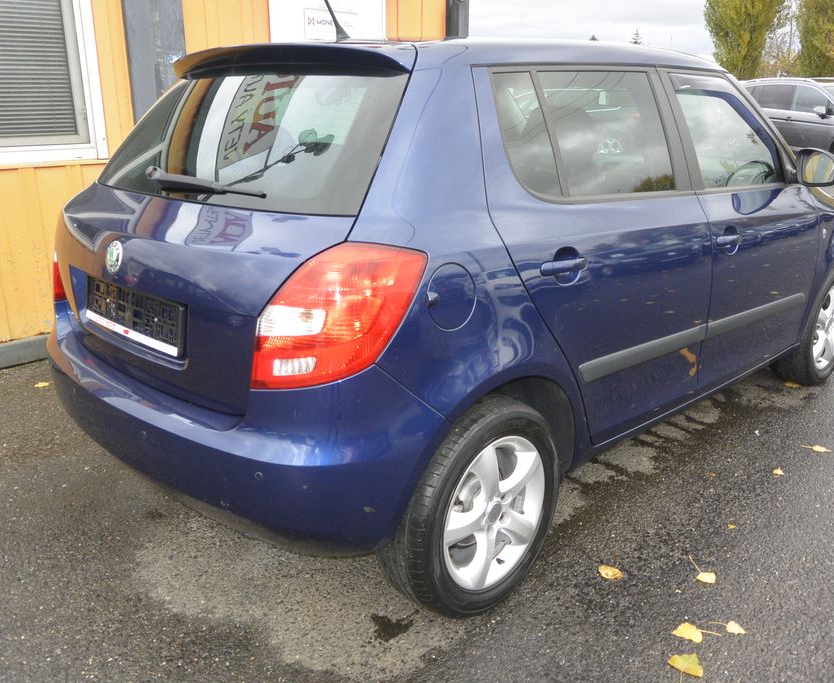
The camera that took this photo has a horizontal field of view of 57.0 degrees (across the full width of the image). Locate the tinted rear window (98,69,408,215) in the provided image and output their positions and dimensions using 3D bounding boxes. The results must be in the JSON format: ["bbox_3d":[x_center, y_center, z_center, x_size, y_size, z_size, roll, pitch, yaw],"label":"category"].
[{"bbox_3d":[-0.542,-0.562,2.092,1.330,0.465,0.110,16,-17,43],"label":"tinted rear window"}]

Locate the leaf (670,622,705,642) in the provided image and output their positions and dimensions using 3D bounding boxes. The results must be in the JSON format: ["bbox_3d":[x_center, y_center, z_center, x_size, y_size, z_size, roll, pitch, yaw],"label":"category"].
[{"bbox_3d":[0.699,0.745,1.961,0.069,0.012,0.068,15,23,42],"label":"leaf"}]

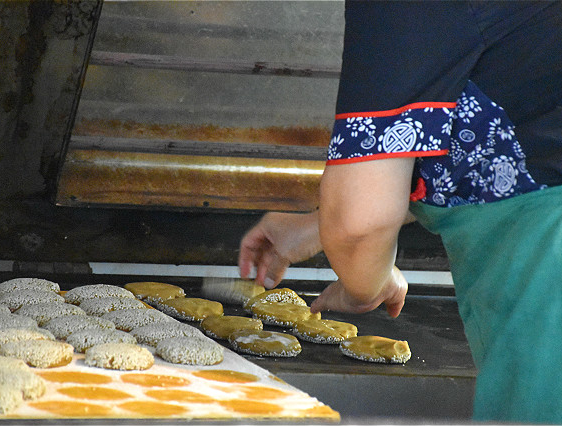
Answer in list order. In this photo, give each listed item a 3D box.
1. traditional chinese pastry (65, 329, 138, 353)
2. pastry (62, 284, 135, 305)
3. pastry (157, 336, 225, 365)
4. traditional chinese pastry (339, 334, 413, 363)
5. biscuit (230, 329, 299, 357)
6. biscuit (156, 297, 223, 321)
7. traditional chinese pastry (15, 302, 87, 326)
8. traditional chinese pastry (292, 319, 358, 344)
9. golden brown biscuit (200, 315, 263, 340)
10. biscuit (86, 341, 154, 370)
[{"bbox_3d":[-0.211,0.151,4.388,0.085,0.021,0.085,4,8,0],"label":"traditional chinese pastry"},{"bbox_3d":[-0.229,0.107,4.698,0.088,0.021,0.088,4,8,0],"label":"pastry"},{"bbox_3d":[-0.107,0.162,4.363,0.082,0.021,0.082,4,8,0],"label":"pastry"},{"bbox_3d":[0.115,0.165,4.530,0.086,0.019,0.086,4,8,0],"label":"traditional chinese pastry"},{"bbox_3d":[-0.019,0.154,4.400,0.085,0.018,0.085,5,8,-1],"label":"biscuit"},{"bbox_3d":[-0.112,0.119,4.593,0.083,0.018,0.083,2,8,-23],"label":"biscuit"},{"bbox_3d":[-0.270,0.121,4.388,0.084,0.022,0.084,2,8,-23],"label":"traditional chinese pastry"},{"bbox_3d":[0.055,0.147,4.627,0.083,0.019,0.083,4,8,0],"label":"traditional chinese pastry"},{"bbox_3d":[-0.061,0.142,4.607,0.083,0.019,0.083,4,8,0],"label":"golden brown biscuit"},{"bbox_3d":[-0.180,0.160,4.164,0.079,0.022,0.079,2,8,-23],"label":"biscuit"}]

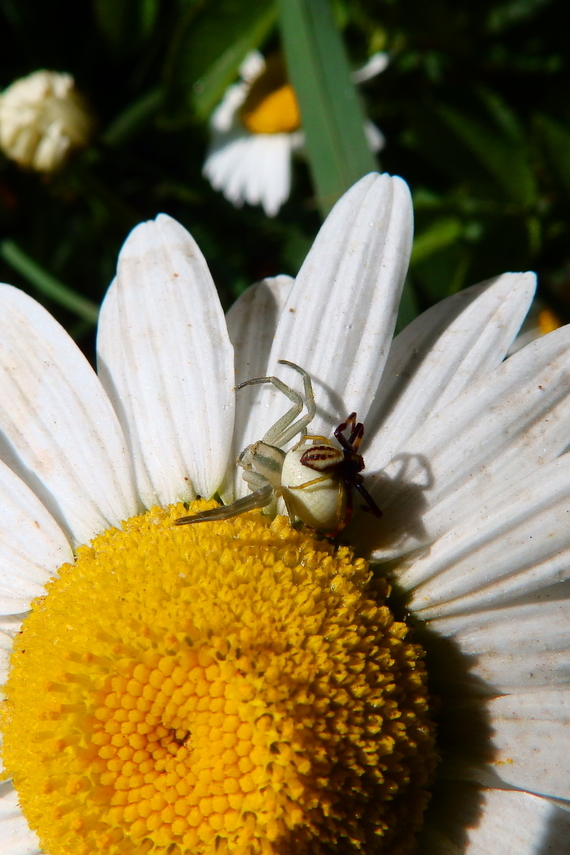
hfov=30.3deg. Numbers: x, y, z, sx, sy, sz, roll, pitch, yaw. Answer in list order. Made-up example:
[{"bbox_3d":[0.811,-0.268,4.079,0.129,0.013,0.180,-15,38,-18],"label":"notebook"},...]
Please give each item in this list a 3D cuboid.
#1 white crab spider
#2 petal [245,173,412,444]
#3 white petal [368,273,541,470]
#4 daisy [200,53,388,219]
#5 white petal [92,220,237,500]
[{"bbox_3d":[0.000,0.001,0.049,0.007,0.004,0.008,24,69,-9],"label":"white crab spider"},{"bbox_3d":[0.003,-0.005,0.054,0.006,0.017,0.003,16,3,13],"label":"petal"},{"bbox_3d":[0.008,-0.001,0.052,0.006,0.002,0.015,34,90,14],"label":"white petal"},{"bbox_3d":[0.002,-0.062,0.220,0.040,0.018,0.040,0,45,0],"label":"daisy"},{"bbox_3d":[-0.006,-0.004,0.055,0.007,0.002,0.015,-6,81,11],"label":"white petal"}]

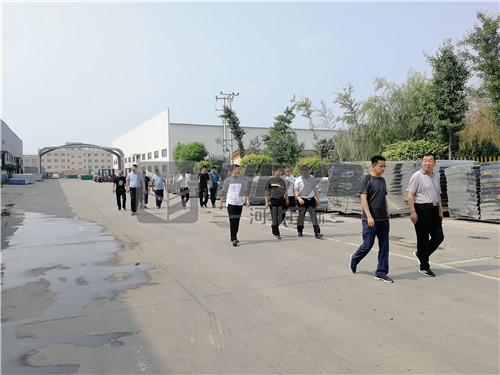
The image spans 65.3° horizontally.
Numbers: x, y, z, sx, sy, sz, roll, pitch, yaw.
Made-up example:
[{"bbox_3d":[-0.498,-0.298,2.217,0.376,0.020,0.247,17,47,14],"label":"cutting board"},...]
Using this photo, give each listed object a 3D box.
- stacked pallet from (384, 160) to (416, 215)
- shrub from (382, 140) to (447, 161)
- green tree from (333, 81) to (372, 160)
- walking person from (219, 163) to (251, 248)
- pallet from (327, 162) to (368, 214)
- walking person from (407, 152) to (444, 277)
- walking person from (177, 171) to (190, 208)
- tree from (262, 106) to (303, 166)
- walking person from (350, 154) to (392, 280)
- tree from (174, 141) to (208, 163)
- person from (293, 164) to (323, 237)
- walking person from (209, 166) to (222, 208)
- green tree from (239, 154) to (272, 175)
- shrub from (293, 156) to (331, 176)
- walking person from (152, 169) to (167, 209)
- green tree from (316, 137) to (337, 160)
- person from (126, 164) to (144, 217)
[{"bbox_3d":[5.690,0.039,14.572,1.200,2.000,1.200,-2,2,-43],"label":"stacked pallet"},{"bbox_3d":[7.325,-0.662,17.343,2.900,2.800,2.700,-2,3,-27],"label":"shrub"},{"bbox_3d":[5.519,-2.340,20.910,2.200,6.400,2.100,0,2,0],"label":"green tree"},{"bbox_3d":[-0.313,0.376,8.150,0.580,1.690,0.420,-1,2,-12],"label":"walking person"},{"bbox_3d":[3.550,-0.001,13.750,1.150,1.800,1.400,-2,3,-26],"label":"pallet"},{"bbox_3d":[2.523,0.381,5.600,0.520,1.750,0.470,-2,3,-29],"label":"walking person"},{"bbox_3d":[-2.882,0.095,16.900,0.530,1.660,0.420,-1,2,-16],"label":"walking person"},{"bbox_3d":[2.190,-2.267,25.415,2.750,6.000,2.600,0,2,0],"label":"tree"},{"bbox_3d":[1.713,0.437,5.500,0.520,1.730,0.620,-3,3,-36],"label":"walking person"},{"bbox_3d":[-5.797,-2.120,37.930,3.500,5.000,3.400,0,2,0],"label":"tree"},{"bbox_3d":[1.365,0.320,9.100,0.580,1.700,0.450,-1,2,-19],"label":"person"},{"bbox_3d":[-1.438,-0.017,16.350,0.520,1.750,0.420,-1,2,-12],"label":"walking person"},{"bbox_3d":[0.426,-1.183,31.142,2.700,2.850,2.700,-1,2,0],"label":"green tree"},{"bbox_3d":[3.469,-0.469,21.963,2.300,2.600,2.100,0,2,0],"label":"shrub"},{"bbox_3d":[-3.833,0.063,16.500,0.560,1.700,0.420,-2,3,-20],"label":"walking person"},{"bbox_3d":[5.227,-1.410,26.941,1.700,4.200,1.700,0,2,0],"label":"green tree"},{"bbox_3d":[-4.037,0.099,13.750,0.550,1.780,0.430,-2,3,-20],"label":"person"}]

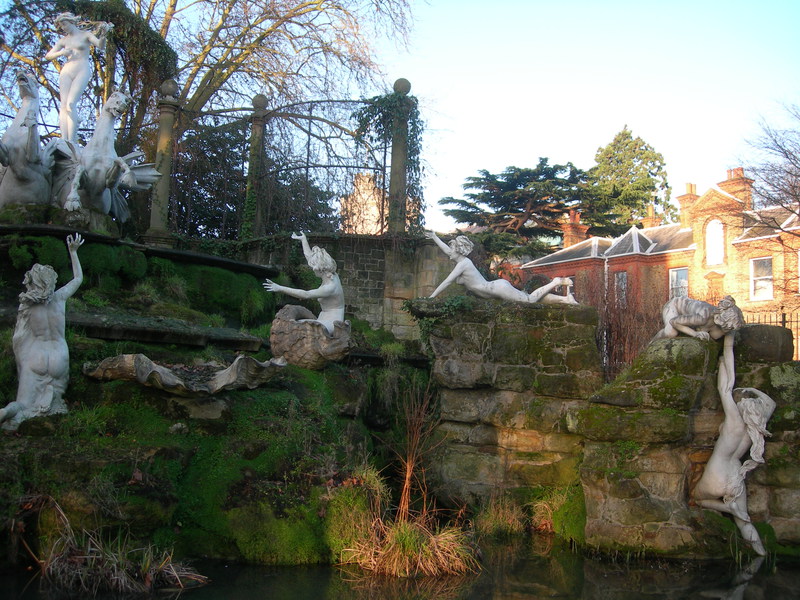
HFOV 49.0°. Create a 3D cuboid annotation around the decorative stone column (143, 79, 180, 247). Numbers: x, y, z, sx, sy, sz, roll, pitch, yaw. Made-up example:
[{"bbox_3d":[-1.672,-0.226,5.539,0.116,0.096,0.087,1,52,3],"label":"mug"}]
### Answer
[{"bbox_3d":[-4.515,-2.630,16.800,0.580,3.200,0.580,2,-7,0],"label":"decorative stone column"}]

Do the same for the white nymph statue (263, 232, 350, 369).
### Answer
[{"bbox_3d":[-1.317,0.007,12.500,1.080,1.860,0.900,0,-8,17],"label":"white nymph statue"}]

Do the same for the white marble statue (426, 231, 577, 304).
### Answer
[{"bbox_3d":[1.422,-0.441,12.300,2.070,0.980,0.680,2,-7,3],"label":"white marble statue"}]

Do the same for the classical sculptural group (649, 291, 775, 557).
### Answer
[{"bbox_3d":[3.443,1.367,9.800,1.200,2.750,1.000,1,-7,9],"label":"classical sculptural group"}]

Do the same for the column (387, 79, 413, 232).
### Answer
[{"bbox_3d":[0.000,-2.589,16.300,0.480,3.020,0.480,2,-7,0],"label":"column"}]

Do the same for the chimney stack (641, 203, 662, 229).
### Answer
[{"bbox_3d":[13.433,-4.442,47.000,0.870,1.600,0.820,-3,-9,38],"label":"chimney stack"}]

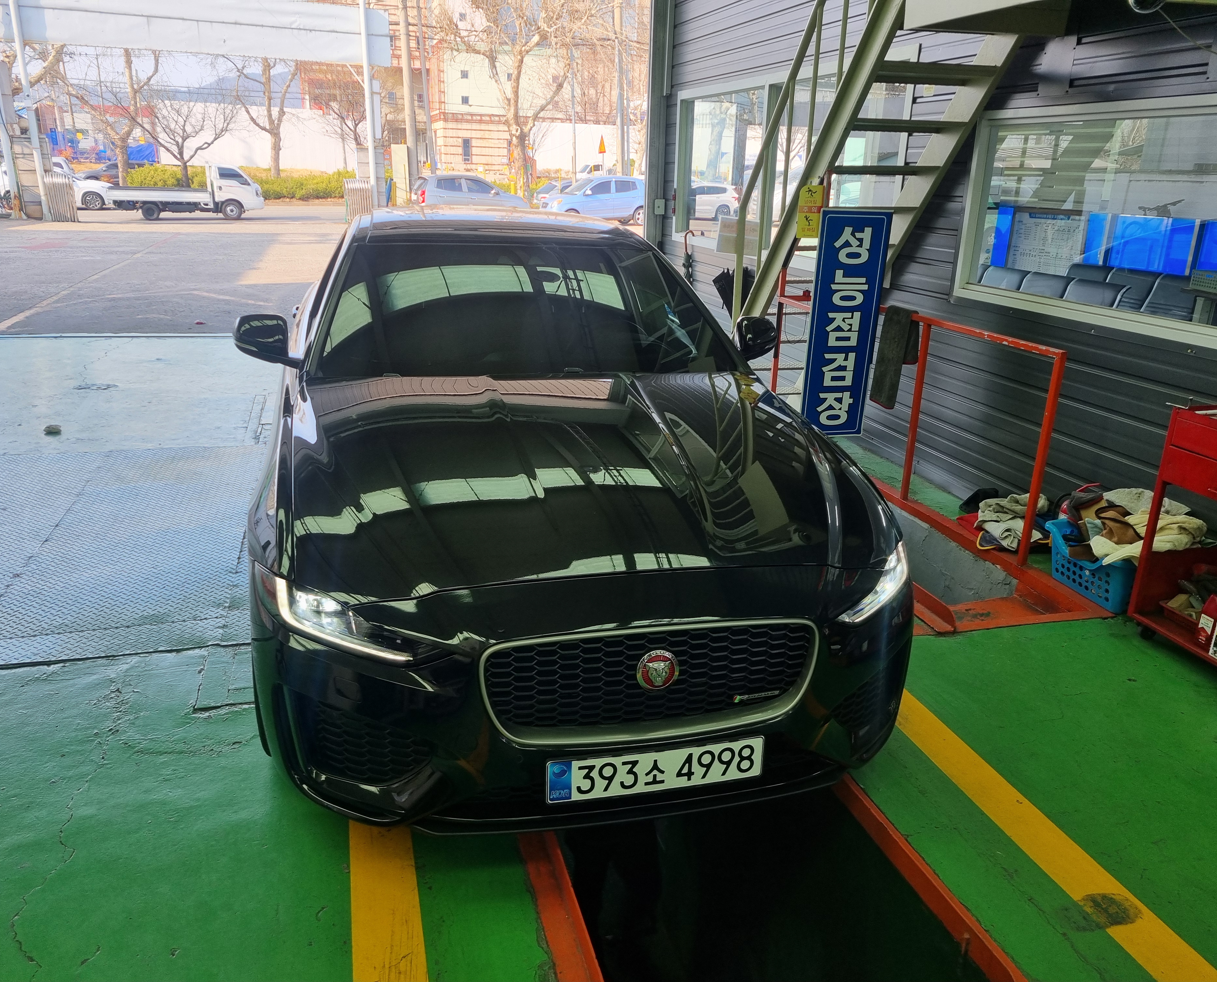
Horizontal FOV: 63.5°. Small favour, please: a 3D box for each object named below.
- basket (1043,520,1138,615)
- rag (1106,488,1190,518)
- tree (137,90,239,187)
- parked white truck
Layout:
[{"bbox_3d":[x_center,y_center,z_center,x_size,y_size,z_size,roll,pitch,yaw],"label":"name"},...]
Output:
[{"bbox_3d":[2.099,0.312,4.139,0.290,0.236,0.430,-3,18,-15],"label":"basket"},{"bbox_3d":[2.194,0.056,4.039,0.220,0.120,0.380,-3,18,-15],"label":"rag"},{"bbox_3d":[-22.245,-18.059,51.321,5.400,5.600,5.000,-3,18,-15],"label":"tree"},{"bbox_3d":[-14.951,-10.671,34.880,5.100,1.980,1.740,-4,19,-19],"label":"parked white truck"}]

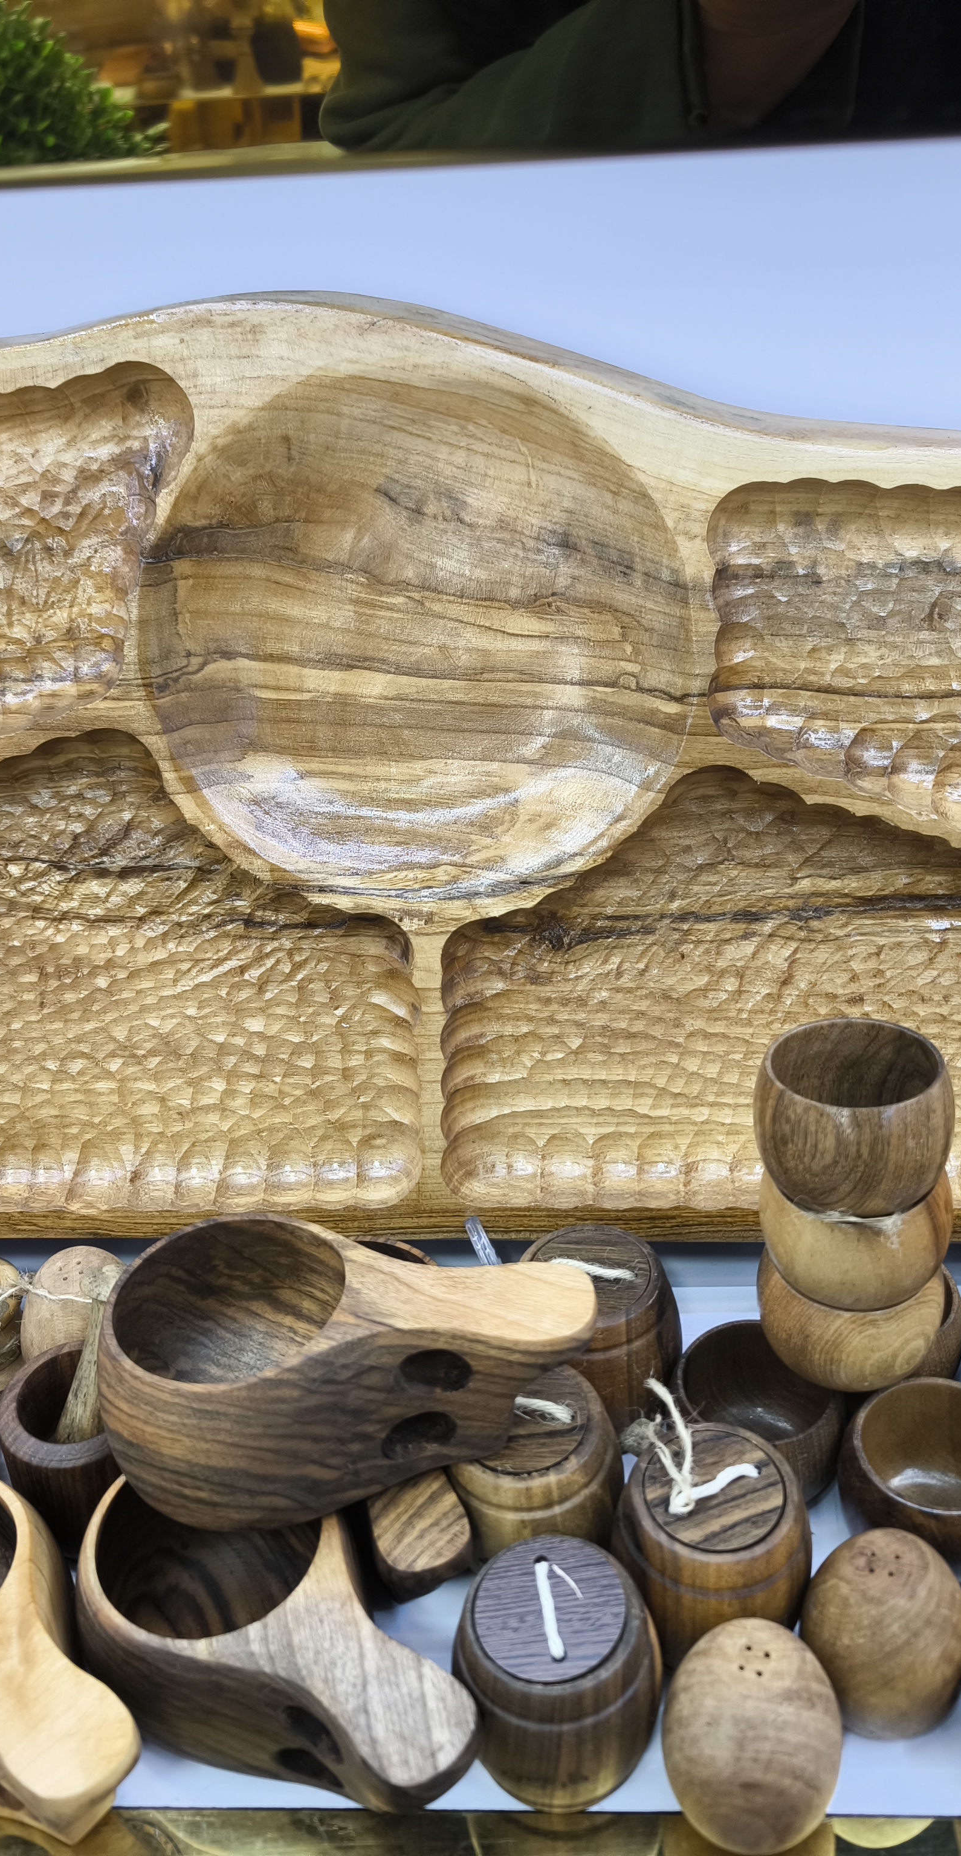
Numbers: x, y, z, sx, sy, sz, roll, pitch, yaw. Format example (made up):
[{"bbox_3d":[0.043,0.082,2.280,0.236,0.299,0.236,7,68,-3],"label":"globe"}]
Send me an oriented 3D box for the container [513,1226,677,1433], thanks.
[{"bbox_3d":[0.043,0.155,0.657,0.067,0.062,0.067,-1,33,3],"label":"container"}]

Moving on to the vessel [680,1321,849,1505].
[{"bbox_3d":[0.096,0.169,0.586,0.058,0.044,0.058,-1,35,3],"label":"vessel"}]

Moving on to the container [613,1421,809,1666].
[{"bbox_3d":[0.072,0.195,0.534,0.059,0.064,0.059,-1,35,3],"label":"container"}]

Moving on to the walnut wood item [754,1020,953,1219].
[{"bbox_3d":[0.121,0.064,0.556,0.065,0.052,0.065,-4,28,5],"label":"walnut wood item"}]

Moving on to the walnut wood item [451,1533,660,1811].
[{"bbox_3d":[0.024,0.234,0.538,0.065,0.061,0.065,-1,33,3],"label":"walnut wood item"}]

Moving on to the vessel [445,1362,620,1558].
[{"bbox_3d":[0.016,0.179,0.560,0.059,0.064,0.059,-1,35,3],"label":"vessel"}]

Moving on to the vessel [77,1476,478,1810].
[{"bbox_3d":[-0.055,0.216,0.501,0.129,0.077,0.076,23,42,32],"label":"vessel"}]

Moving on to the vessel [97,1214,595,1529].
[{"bbox_3d":[-0.039,0.144,0.540,0.154,0.073,0.087,-3,30,8],"label":"vessel"}]

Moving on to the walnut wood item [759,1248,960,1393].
[{"bbox_3d":[0.123,0.124,0.572,0.061,0.045,0.061,-1,35,3],"label":"walnut wood item"}]

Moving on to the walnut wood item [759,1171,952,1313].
[{"bbox_3d":[0.126,0.102,0.575,0.065,0.052,0.065,-1,33,3],"label":"walnut wood item"}]

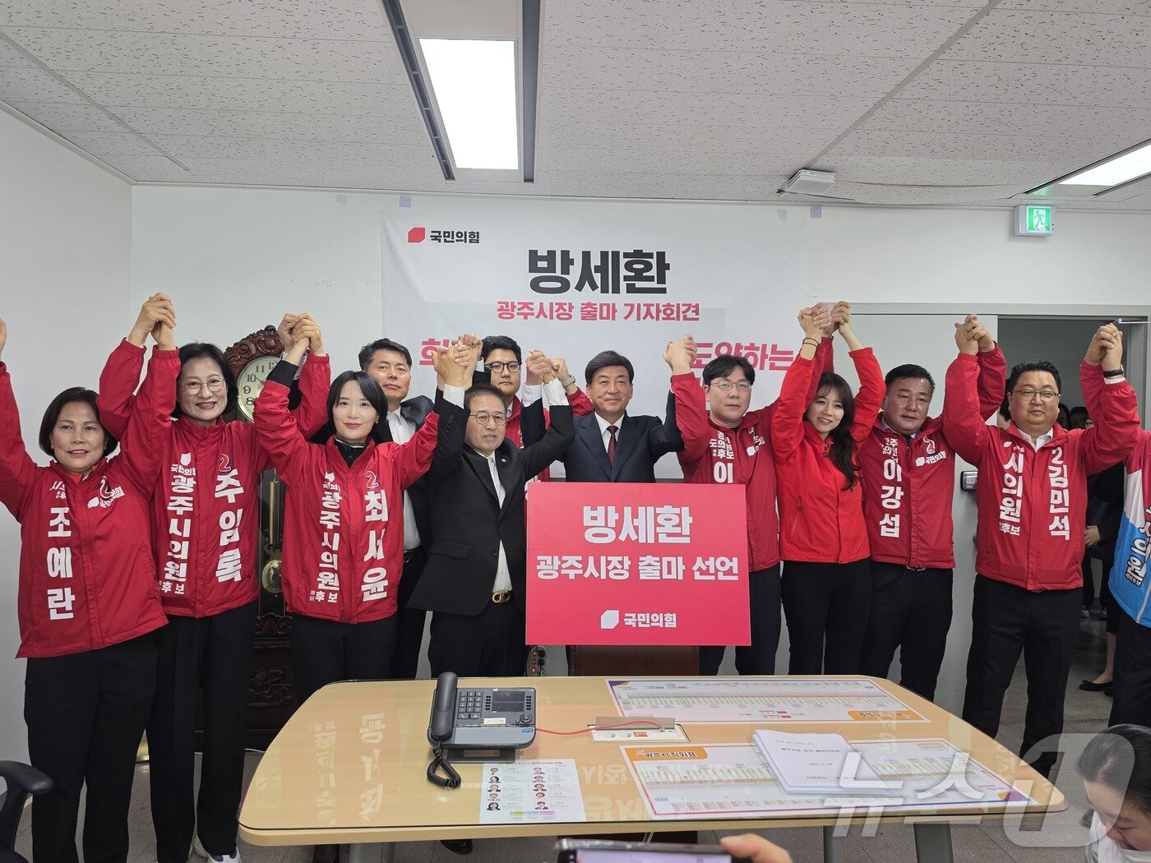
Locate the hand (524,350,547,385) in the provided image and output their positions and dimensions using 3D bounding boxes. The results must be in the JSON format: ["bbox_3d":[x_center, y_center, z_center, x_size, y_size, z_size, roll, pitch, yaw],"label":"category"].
[{"bbox_3d":[-0.144,-0.235,2.780,0.090,0.125,0.080,1,1,17],"label":"hand"}]

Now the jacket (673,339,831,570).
[{"bbox_3d":[0.720,0.096,3.150,0.610,0.920,0.340,1,1,0],"label":"jacket"}]

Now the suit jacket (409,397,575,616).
[{"bbox_3d":[-0.301,0.253,2.740,0.520,0.755,0.330,0,1,-21],"label":"suit jacket"}]

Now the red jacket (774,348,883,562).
[{"bbox_3d":[0.984,0.093,3.000,0.410,0.820,0.310,1,1,6],"label":"red jacket"}]

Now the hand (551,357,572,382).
[{"bbox_3d":[-0.057,-0.237,2.920,0.085,0.100,0.090,0,1,0],"label":"hand"}]

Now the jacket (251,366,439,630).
[{"bbox_3d":[-0.736,0.211,2.510,0.575,0.785,0.330,0,1,-10],"label":"jacket"}]

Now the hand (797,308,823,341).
[{"bbox_3d":[0.927,-0.423,3.020,0.090,0.125,0.085,1,1,17],"label":"hand"}]

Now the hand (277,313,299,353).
[{"bbox_3d":[-0.971,-0.335,2.600,0.090,0.140,0.090,0,1,-9],"label":"hand"}]

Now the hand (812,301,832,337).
[{"bbox_3d":[0.913,-0.418,2.830,0.080,0.120,0.075,2,2,41],"label":"hand"}]

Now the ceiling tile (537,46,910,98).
[{"bbox_3d":[0.482,-1.180,2.510,1.200,0.018,0.300,1,1,-4],"label":"ceiling tile"}]

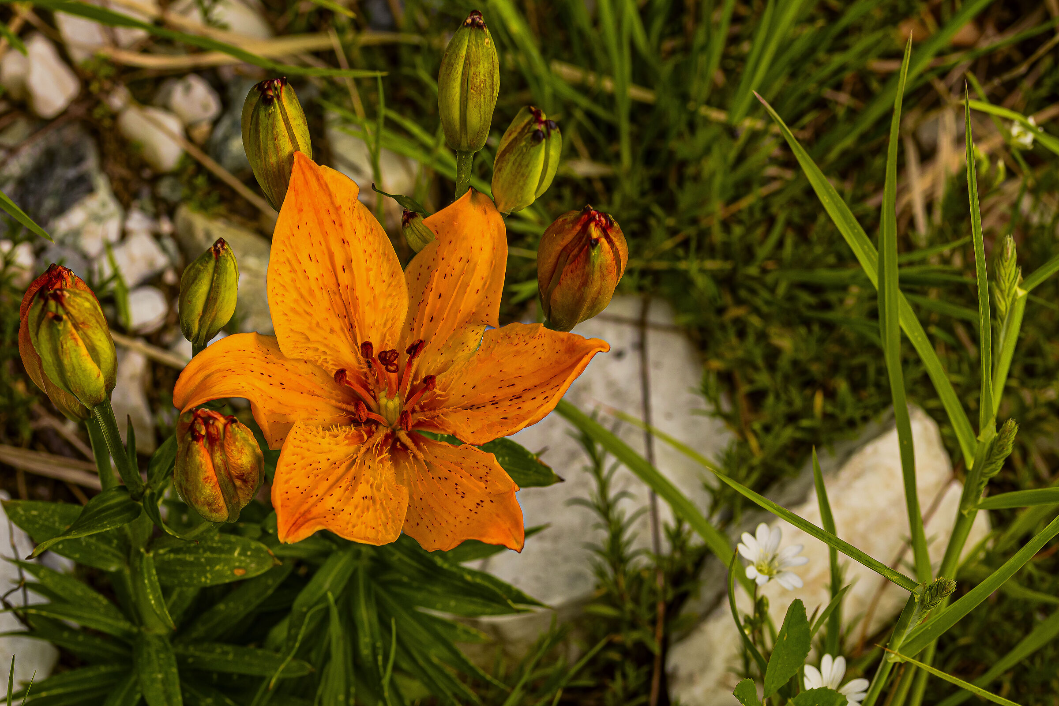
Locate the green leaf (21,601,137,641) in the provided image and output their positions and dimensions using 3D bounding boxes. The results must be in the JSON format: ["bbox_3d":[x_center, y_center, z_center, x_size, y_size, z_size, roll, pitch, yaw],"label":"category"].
[{"bbox_3d":[-0.122,0.073,1.250,0.032,0.006,0.009,12,45,3],"label":"green leaf"}]

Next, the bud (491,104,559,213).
[{"bbox_3d":[-0.001,-0.050,1.205,0.016,0.036,0.016,12,46,-12],"label":"bud"}]

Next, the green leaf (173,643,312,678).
[{"bbox_3d":[-0.078,0.084,1.260,0.038,0.005,0.010,11,44,0],"label":"green leaf"}]

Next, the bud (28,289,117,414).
[{"bbox_3d":[-0.117,-0.001,1.180,0.018,0.041,0.018,-10,44,10],"label":"bud"}]

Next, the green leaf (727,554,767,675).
[{"bbox_3d":[0.058,0.071,1.250,0.006,0.036,0.008,-6,22,20],"label":"green leaf"}]

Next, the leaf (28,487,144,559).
[{"bbox_3d":[-0.121,0.046,1.255,0.037,0.009,0.014,-27,49,-22],"label":"leaf"}]

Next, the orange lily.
[{"bbox_3d":[-0.037,0.000,1.220,0.115,0.060,0.101,0,68,0],"label":"orange lily"}]

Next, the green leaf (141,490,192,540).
[{"bbox_3d":[-0.094,0.042,1.195,0.018,0.007,0.006,45,54,0],"label":"green leaf"}]

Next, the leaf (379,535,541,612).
[{"bbox_3d":[-0.018,0.060,1.250,0.047,0.007,0.013,23,45,-3],"label":"leaf"}]

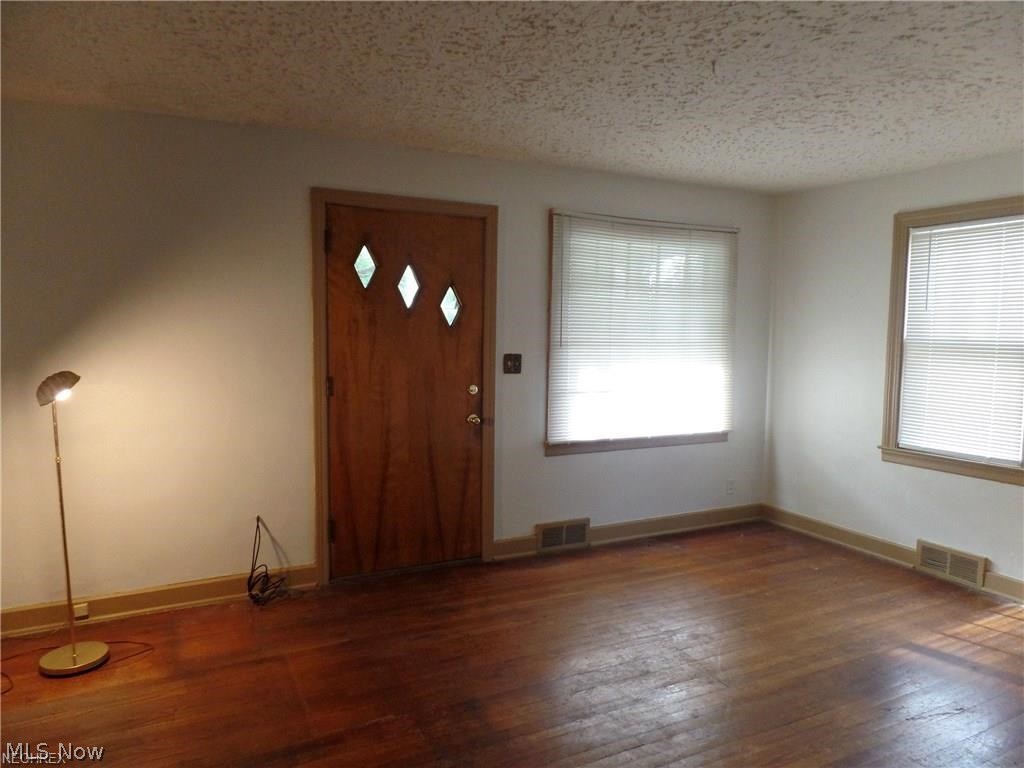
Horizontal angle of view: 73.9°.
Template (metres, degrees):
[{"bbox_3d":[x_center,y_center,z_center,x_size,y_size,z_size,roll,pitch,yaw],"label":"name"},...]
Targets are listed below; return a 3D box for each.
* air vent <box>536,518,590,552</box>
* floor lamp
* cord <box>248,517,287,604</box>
[{"bbox_3d":[0.333,0.974,4.377,0.395,0.190,0.050,-2,6,-26],"label":"air vent"},{"bbox_3d":[-1.876,0.568,2.874,0.260,1.250,0.260,3,6,27],"label":"floor lamp"},{"bbox_3d":[-1.280,0.922,3.538,0.200,0.440,0.140,-2,6,-26],"label":"cord"}]

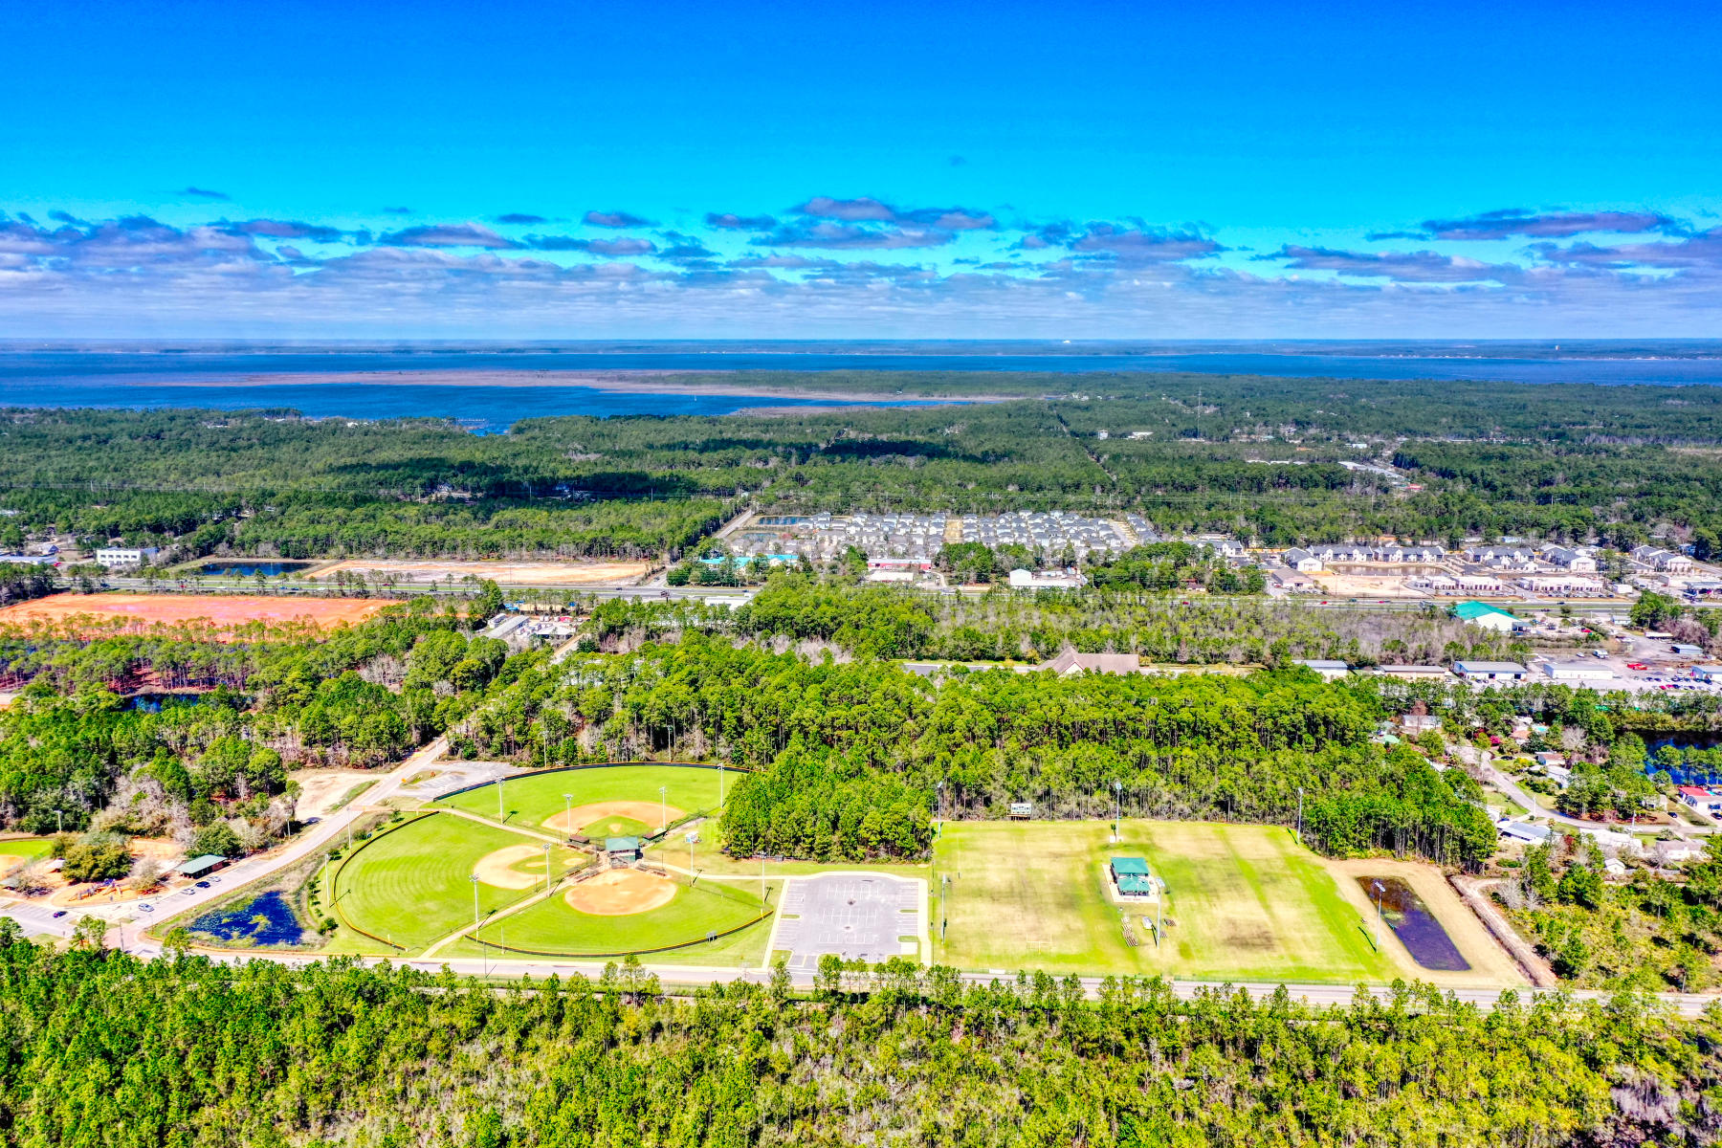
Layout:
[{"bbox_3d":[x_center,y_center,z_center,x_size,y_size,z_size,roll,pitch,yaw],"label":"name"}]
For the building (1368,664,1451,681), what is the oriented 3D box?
[{"bbox_3d":[287.470,50.970,702.120,30.950,5.740,16.810,1,10,3],"label":"building"}]

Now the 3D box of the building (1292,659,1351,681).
[{"bbox_3d":[240.790,49.440,706.370,25.710,7.220,18.290,1,10,3],"label":"building"}]

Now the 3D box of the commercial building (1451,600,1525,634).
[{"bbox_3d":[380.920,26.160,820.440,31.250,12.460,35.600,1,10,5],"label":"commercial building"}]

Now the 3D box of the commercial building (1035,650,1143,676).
[{"bbox_3d":[118.470,48.660,695.170,52.410,12.760,31.640,1,10,3],"label":"commercial building"}]

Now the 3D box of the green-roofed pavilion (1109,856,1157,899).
[{"bbox_3d":[88.310,98.880,438.960,10.680,5.140,22.150,1,10,3],"label":"green-roofed pavilion"}]

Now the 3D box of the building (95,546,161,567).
[{"bbox_3d":[-570.000,-13.420,1041.710,35.600,11.570,20.770,1,10,5],"label":"building"}]

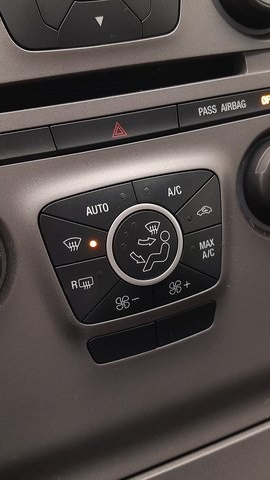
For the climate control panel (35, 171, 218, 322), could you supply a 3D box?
[{"bbox_3d":[0.003,0.002,0.214,0.081,0.056,0.010,-14,11,-18],"label":"climate control panel"}]

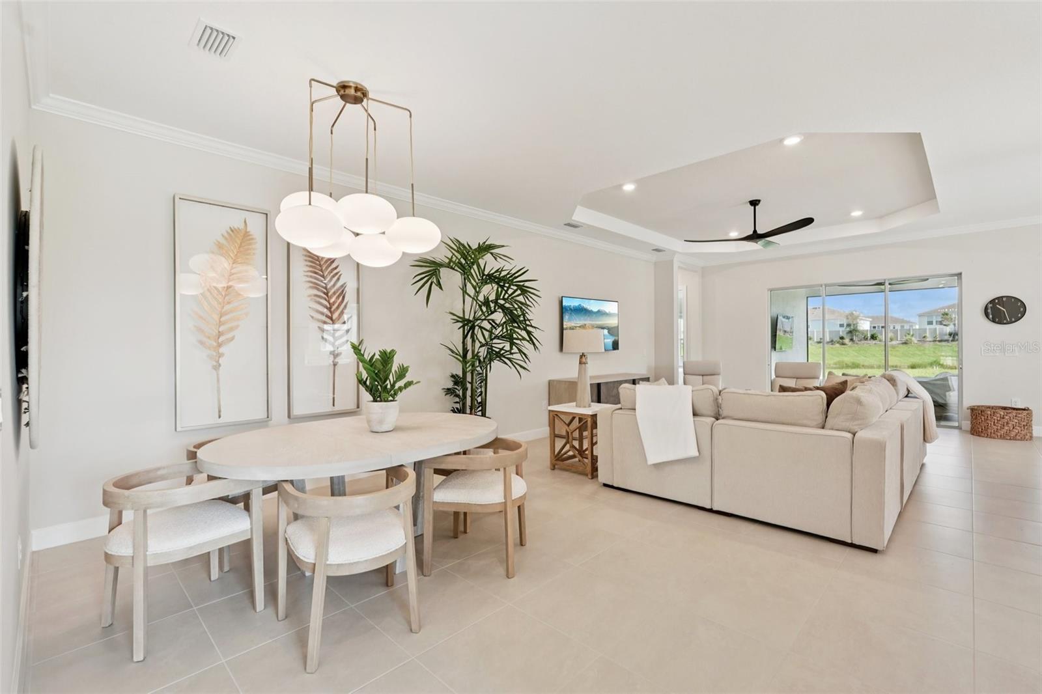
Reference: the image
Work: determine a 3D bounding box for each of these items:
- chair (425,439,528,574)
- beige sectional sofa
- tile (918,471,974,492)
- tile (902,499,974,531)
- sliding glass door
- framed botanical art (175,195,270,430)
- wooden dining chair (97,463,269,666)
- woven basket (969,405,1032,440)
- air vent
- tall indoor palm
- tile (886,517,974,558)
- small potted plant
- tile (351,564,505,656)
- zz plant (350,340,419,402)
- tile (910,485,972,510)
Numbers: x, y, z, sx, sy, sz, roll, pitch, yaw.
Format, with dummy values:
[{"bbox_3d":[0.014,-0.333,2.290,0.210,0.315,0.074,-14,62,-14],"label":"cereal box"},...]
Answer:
[{"bbox_3d":[-0.259,0.978,2.943,0.587,0.727,0.609,0,0,10],"label":"chair"},{"bbox_3d":[2.726,0.838,4.953,2.211,0.990,3.381,0,1,44],"label":"beige sectional sofa"},{"bbox_3d":[4.080,1.333,4.605,0.589,0.010,0.589,0,1,44],"label":"tile"},{"bbox_3d":[3.190,1.317,3.685,0.577,0.010,0.577,0,0,44],"label":"tile"},{"bbox_3d":[5.928,0.074,8.234,2.789,2.443,0.130,0,0,44],"label":"sliding glass door"},{"bbox_3d":[-2.494,-0.274,3.907,0.040,1.870,0.692,0,1,44],"label":"framed botanical art"},{"bbox_3d":[-1.720,0.991,2.323,0.609,0.727,0.587,0,0,35],"label":"wooden dining chair"},{"bbox_3d":[6.964,1.103,6.716,0.620,0.390,0.540,0,1,44],"label":"woven basket"},{"bbox_3d":[-1.716,-1.703,2.599,0.323,0.016,0.202,0,0,44],"label":"air vent"},{"bbox_3d":[-0.488,0.090,5.121,1.150,2.520,1.250,0,0,0],"label":"tall indoor palm"},{"bbox_3d":[2.848,1.348,3.338,0.589,0.010,0.589,0,1,44],"label":"tile"},{"bbox_3d":[-0.882,0.255,3.011,0.431,0.570,0.409,0,0,0],"label":"small potted plant"},{"bbox_3d":[-0.473,1.367,2.442,0.585,0.010,0.585,0,0,44],"label":"tile"},{"bbox_3d":[-0.930,0.167,3.159,0.457,0.422,0.400,0,0,0],"label":"zz plant"},{"bbox_3d":[3.669,1.338,4.183,0.589,0.010,0.589,0,1,44],"label":"tile"}]

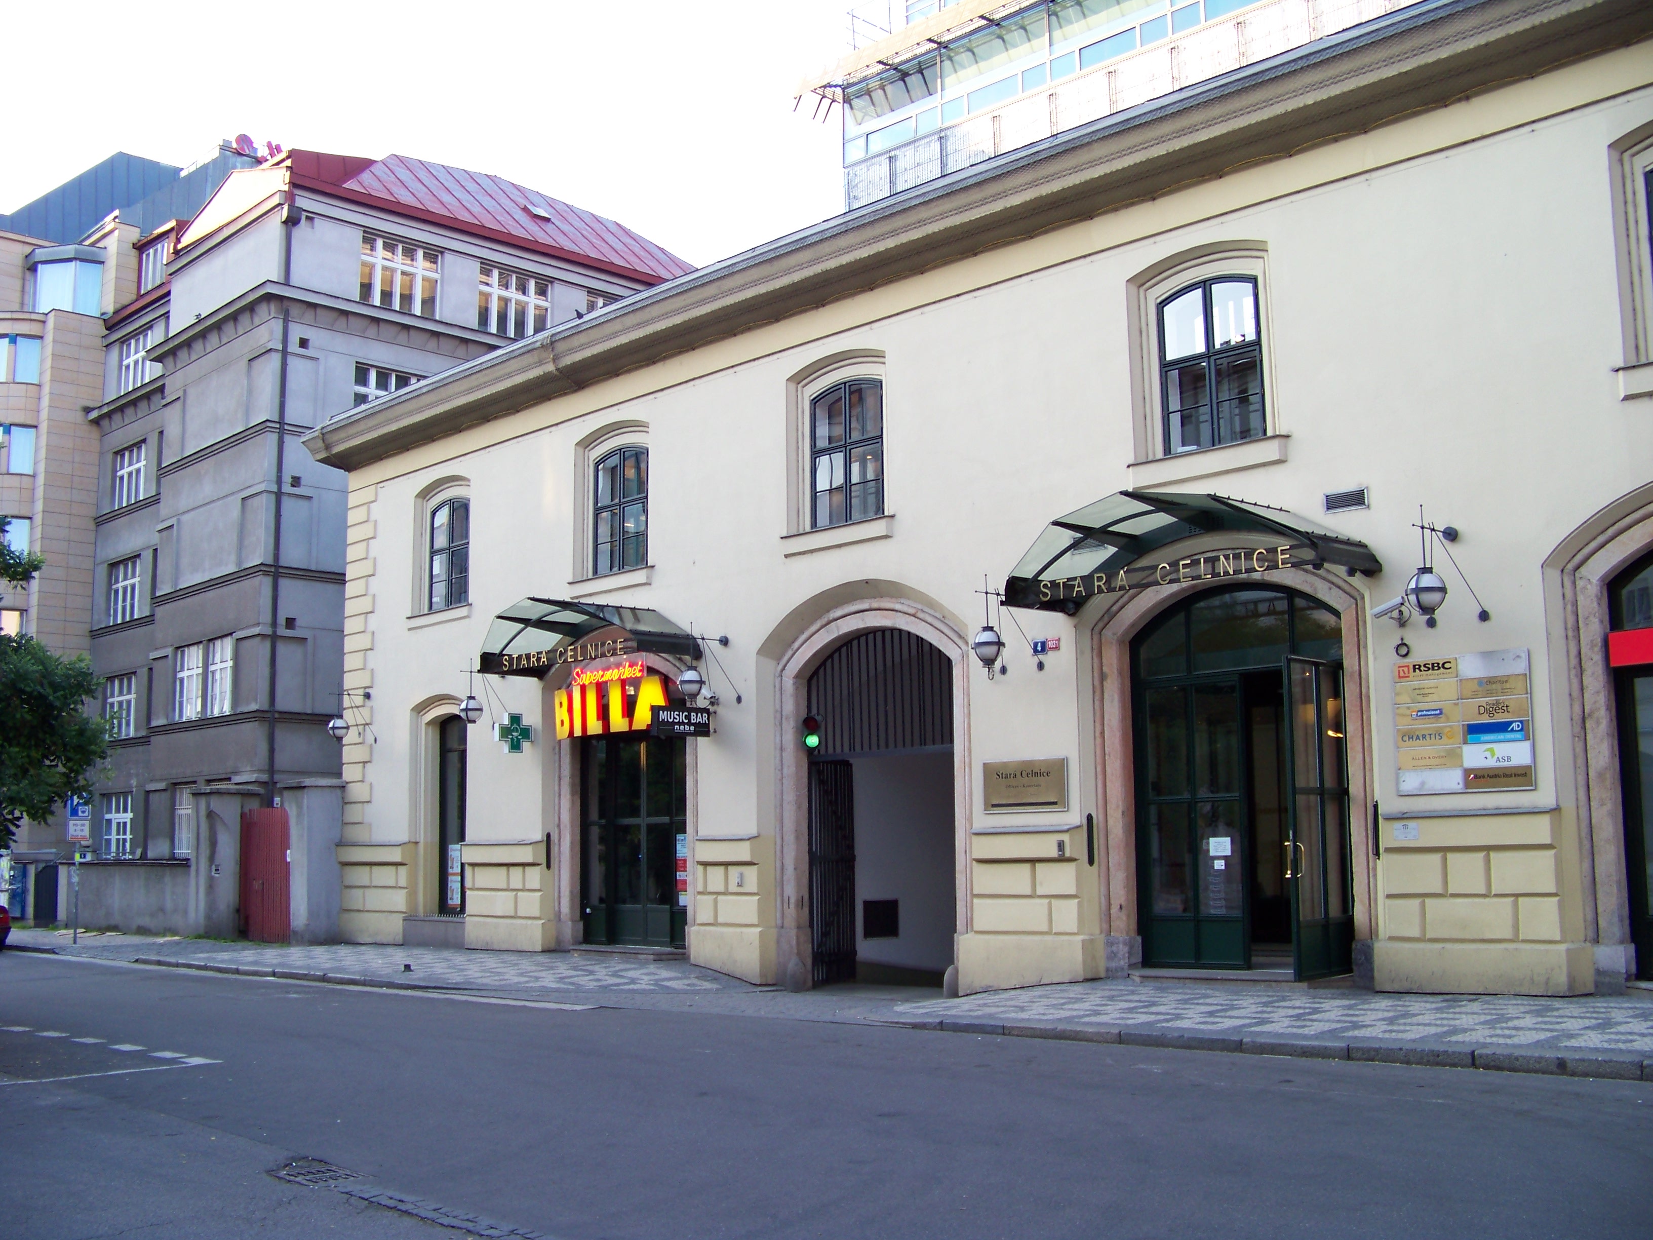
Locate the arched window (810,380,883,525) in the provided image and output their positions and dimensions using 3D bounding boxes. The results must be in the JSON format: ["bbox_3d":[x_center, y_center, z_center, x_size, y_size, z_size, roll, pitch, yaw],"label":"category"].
[{"bbox_3d":[0.312,-2.436,24.858,0.162,2.105,1.457,7,-11,-44],"label":"arched window"}]

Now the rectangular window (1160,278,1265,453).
[{"bbox_3d":[4.590,-3.059,20.483,0.162,2.105,1.457,7,-11,-44],"label":"rectangular window"}]

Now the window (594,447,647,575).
[{"bbox_3d":[-3.399,-1.843,28.626,0.162,2.095,1.457,7,-11,-44],"label":"window"}]

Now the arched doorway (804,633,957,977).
[{"bbox_3d":[0.767,2.640,24.123,0.405,5.151,3.096,7,-11,-44],"label":"arched doorway"}]

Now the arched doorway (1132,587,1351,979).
[{"bbox_3d":[4.805,1.835,19.981,0.354,4.604,3.096,7,-11,-44],"label":"arched doorway"}]

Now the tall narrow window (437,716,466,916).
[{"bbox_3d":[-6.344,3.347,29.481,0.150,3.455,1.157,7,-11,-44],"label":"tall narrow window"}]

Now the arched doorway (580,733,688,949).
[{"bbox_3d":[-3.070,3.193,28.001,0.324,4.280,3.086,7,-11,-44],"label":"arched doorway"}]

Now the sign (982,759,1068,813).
[{"bbox_3d":[2.480,2.100,21.642,0.050,0.667,1.364,7,-11,-44],"label":"sign"}]

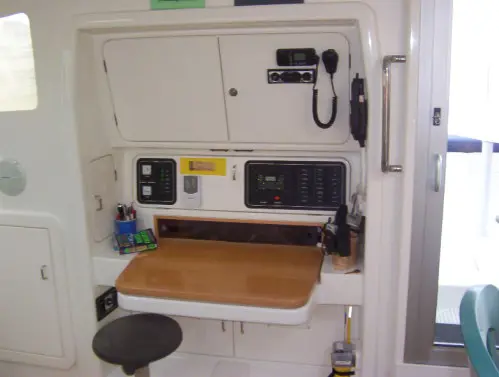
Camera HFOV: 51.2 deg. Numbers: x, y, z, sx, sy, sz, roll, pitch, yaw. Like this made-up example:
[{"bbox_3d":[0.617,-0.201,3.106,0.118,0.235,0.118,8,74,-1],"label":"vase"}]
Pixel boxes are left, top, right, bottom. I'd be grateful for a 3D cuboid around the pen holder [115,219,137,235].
[{"bbox_3d":[-0.542,0.195,2.297,0.090,0.113,0.090,2,10,12],"label":"pen holder"}]

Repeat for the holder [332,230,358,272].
[{"bbox_3d":[0.368,0.238,2.006,0.090,0.130,0.090,2,10,12],"label":"holder"}]

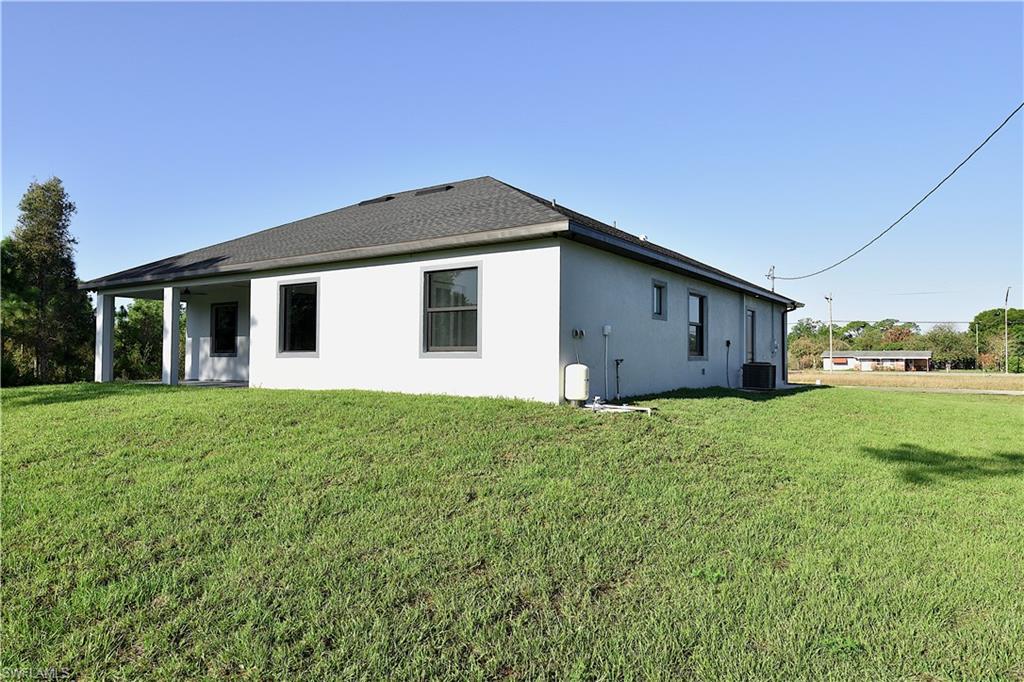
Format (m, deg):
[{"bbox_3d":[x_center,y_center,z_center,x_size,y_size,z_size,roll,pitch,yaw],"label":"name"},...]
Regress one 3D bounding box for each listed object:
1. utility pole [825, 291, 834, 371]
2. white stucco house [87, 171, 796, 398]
[{"bbox_3d":[48.373,-1.177,95.000,1.300,12.378,0.500,-1,-1,34],"label":"utility pole"},{"bbox_3d":[-0.650,-1.657,24.022,18.090,6.450,20.990,-1,-1,34],"label":"white stucco house"}]

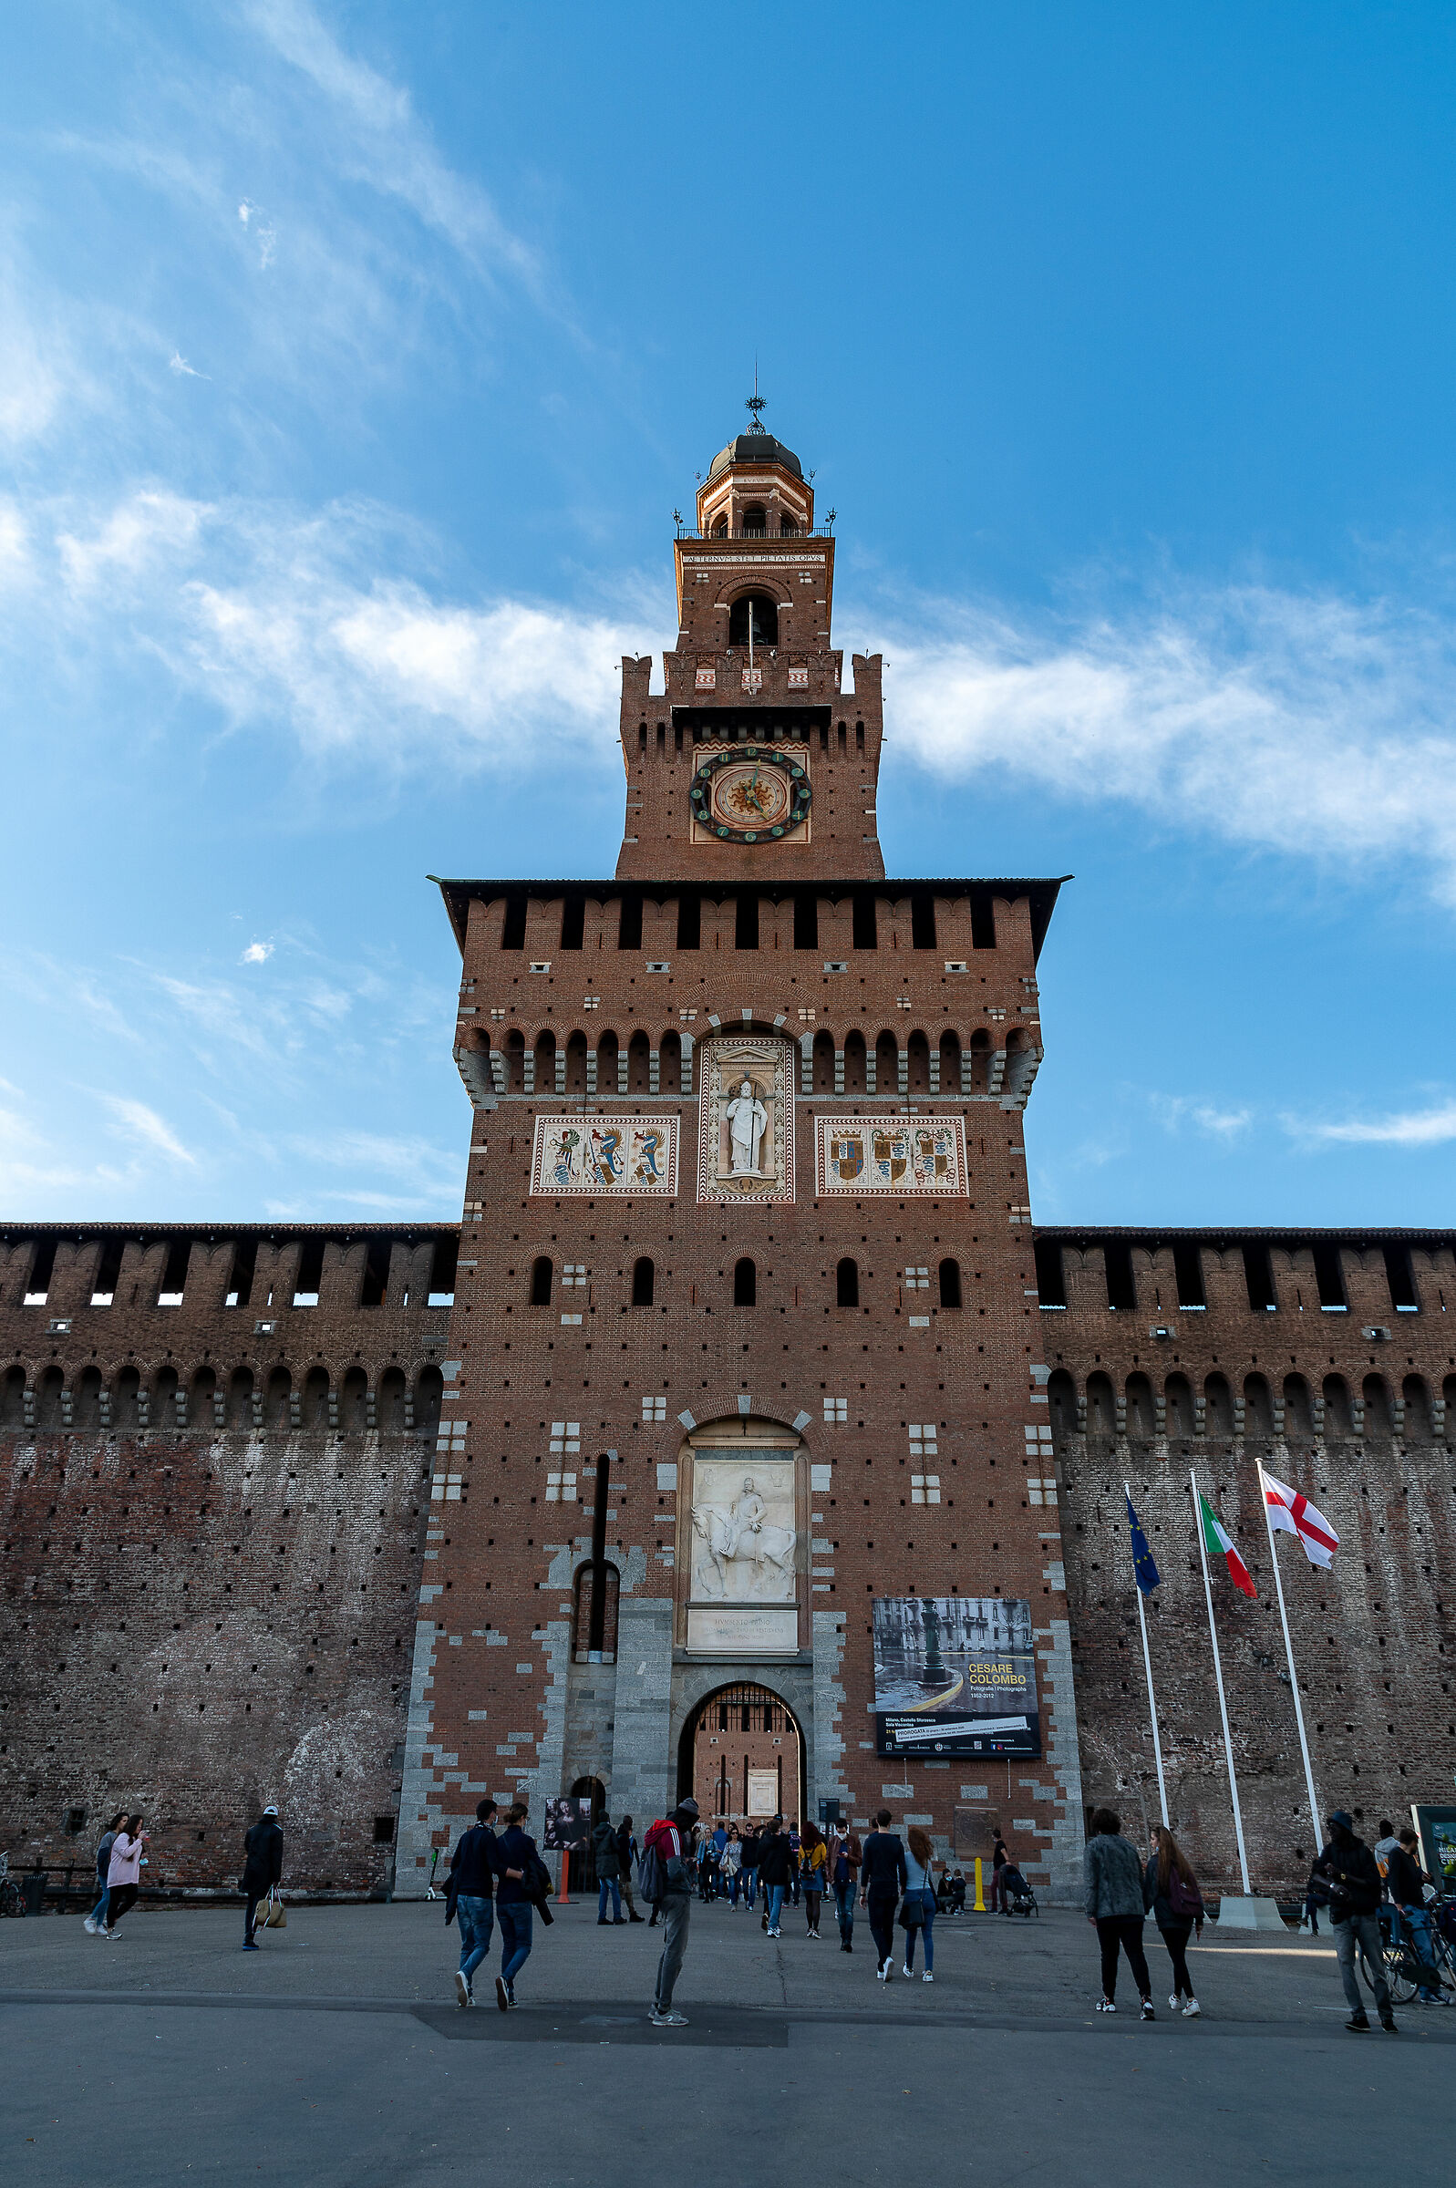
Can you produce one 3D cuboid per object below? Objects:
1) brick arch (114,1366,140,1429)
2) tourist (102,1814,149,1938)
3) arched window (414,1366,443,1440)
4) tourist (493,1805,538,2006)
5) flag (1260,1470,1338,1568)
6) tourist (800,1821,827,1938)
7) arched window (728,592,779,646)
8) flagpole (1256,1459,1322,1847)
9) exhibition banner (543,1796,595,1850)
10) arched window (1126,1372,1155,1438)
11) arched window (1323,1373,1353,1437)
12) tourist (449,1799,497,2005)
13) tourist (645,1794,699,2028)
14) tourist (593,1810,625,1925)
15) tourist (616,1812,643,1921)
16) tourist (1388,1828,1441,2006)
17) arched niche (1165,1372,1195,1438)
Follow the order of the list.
[{"bbox_3d":[-19.046,9.749,46.482,0.880,2.090,0.600,0,-27,2],"label":"brick arch"},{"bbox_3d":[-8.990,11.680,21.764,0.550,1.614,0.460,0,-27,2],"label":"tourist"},{"bbox_3d":[-10.248,10.560,49.966,0.961,2.509,0.600,0,-27,2],"label":"arched window"},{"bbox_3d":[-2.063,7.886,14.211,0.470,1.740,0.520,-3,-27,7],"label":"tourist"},{"bbox_3d":[11.761,8.693,29.772,1.520,1.980,0.420,1,-26,0],"label":"flag"},{"bbox_3d":[1.379,12.946,24.012,0.480,1.680,0.380,-6,-27,13],"label":"tourist"},{"bbox_3d":[1.164,-22.291,68.458,2.311,3.333,0.700,0,-27,2],"label":"arched window"},{"bbox_3d":[11.115,11.280,28.745,0.130,8.080,0.130,1,-26,0],"label":"flagpole"},{"bbox_3d":[-4.006,18.296,36.472,1.157,1.189,0.070,0,-26,1],"label":"exhibition banner"},{"bbox_3d":[13.413,10.133,47.480,0.980,2.194,0.500,0,-26,1],"label":"arched window"},{"bbox_3d":[19.833,10.115,47.395,0.980,2.078,0.500,0,-26,1],"label":"arched window"},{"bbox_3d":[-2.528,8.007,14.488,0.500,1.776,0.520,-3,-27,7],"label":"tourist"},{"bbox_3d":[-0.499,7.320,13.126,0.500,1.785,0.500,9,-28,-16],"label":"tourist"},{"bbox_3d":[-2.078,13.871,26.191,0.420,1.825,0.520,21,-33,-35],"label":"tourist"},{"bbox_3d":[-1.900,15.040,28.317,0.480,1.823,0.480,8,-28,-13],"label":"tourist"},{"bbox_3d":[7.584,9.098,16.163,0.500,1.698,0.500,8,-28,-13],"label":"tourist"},{"bbox_3d":[15.291,10.514,49.323,0.992,2.196,0.600,0,-27,2],"label":"arched niche"}]

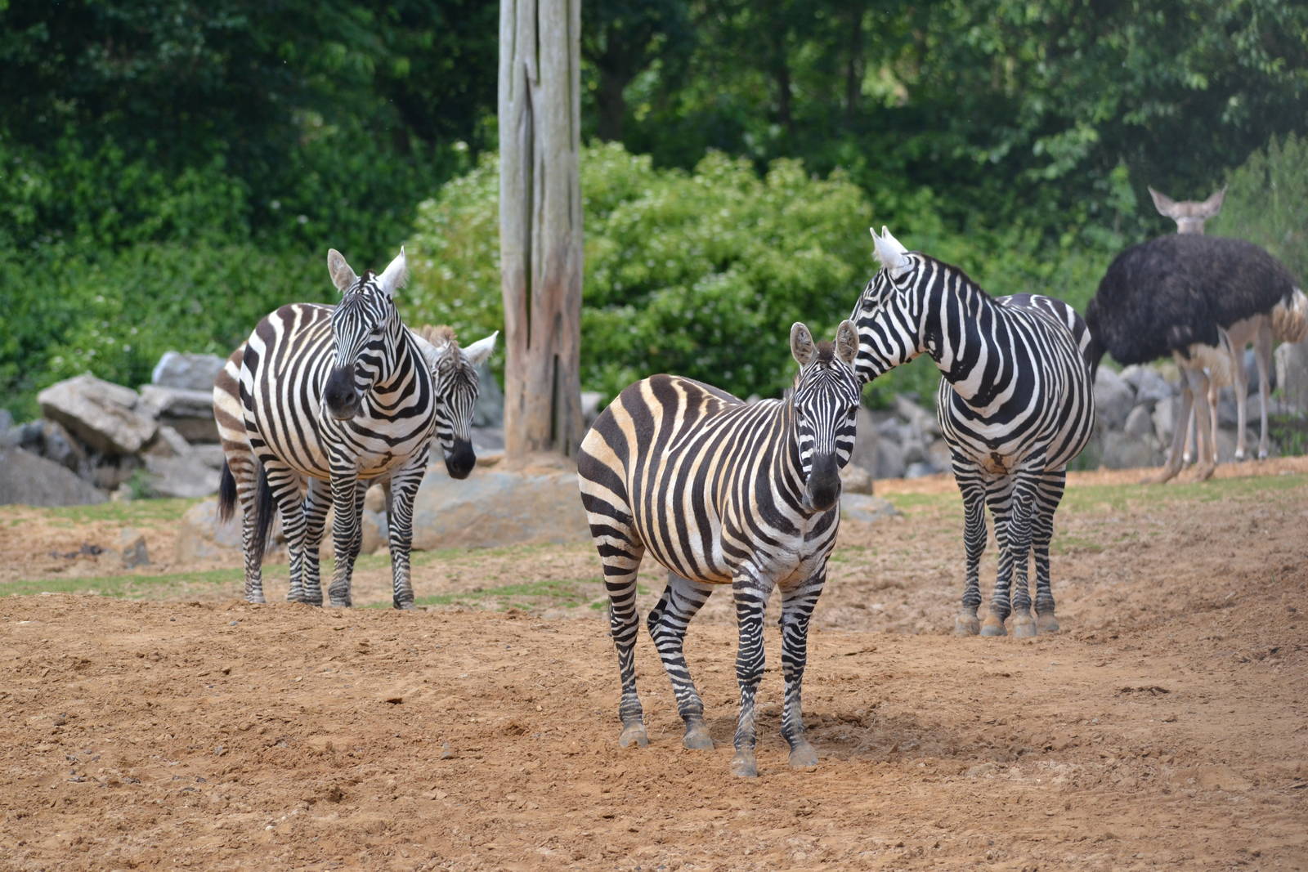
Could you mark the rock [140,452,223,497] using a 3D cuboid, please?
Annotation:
[{"bbox_3d":[-2.360,0.202,69.000,0.450,0.220,0.360,0,2,0],"label":"rock"}]

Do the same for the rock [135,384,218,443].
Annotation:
[{"bbox_3d":[-2.440,-0.117,70.800,0.489,0.302,0.420,0,2,0],"label":"rock"}]

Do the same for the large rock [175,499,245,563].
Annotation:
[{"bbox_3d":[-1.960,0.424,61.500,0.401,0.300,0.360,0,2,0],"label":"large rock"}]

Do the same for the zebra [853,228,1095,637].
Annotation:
[{"bbox_3d":[1.224,-0.014,52.200,0.870,1.560,1.550,0,2,12],"label":"zebra"}]

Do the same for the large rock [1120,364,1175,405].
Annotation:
[{"bbox_3d":[2.699,-0.282,74.500,0.290,0.210,0.260,0,2,0],"label":"large rock"}]

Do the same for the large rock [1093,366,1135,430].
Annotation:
[{"bbox_3d":[2.462,-0.208,74.000,0.300,0.330,0.300,0,2,0],"label":"large rock"}]

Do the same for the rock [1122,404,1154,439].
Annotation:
[{"bbox_3d":[2.705,-0.074,76.000,0.182,0.211,0.200,0,2,0],"label":"rock"}]

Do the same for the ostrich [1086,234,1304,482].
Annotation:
[{"bbox_3d":[2.823,-0.424,73.000,1.340,1.320,0.620,0,2,-7],"label":"ostrich"}]

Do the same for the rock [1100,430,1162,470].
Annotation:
[{"bbox_3d":[2.557,0.074,73.000,0.330,0.210,0.280,0,2,0],"label":"rock"}]

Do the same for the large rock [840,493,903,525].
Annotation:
[{"bbox_3d":[0.997,0.346,64.500,0.360,0.140,0.300,0,2,0],"label":"large rock"}]

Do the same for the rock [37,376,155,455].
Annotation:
[{"bbox_3d":[-2.854,-0.113,70.000,0.620,0.420,0.500,0,2,0],"label":"rock"}]

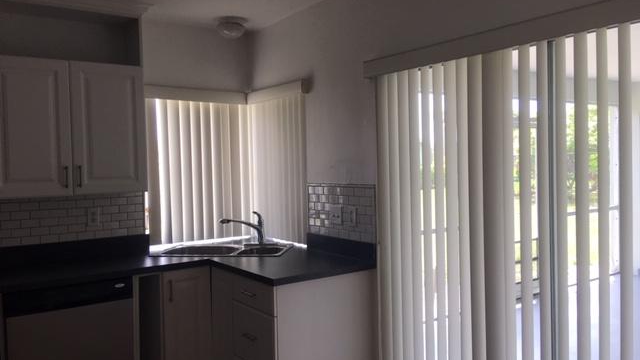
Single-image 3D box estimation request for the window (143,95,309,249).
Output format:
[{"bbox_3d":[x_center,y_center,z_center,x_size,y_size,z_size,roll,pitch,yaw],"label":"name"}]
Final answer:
[{"bbox_3d":[-0.614,-0.064,3.432,0.790,0.940,0.740,-3,2,-35],"label":"window"}]

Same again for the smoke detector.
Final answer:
[{"bbox_3d":[-0.585,-1.005,3.592,0.200,0.115,0.200,-1,2,0],"label":"smoke detector"}]

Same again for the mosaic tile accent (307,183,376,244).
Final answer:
[{"bbox_3d":[0.112,0.185,3.148,0.020,0.322,0.655,-3,2,-35],"label":"mosaic tile accent"}]

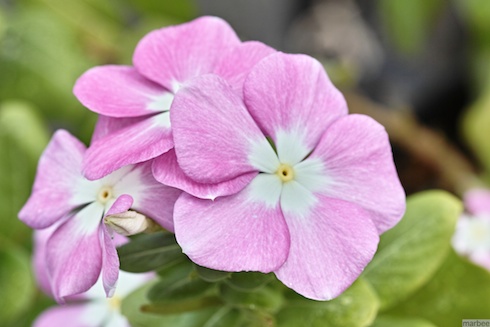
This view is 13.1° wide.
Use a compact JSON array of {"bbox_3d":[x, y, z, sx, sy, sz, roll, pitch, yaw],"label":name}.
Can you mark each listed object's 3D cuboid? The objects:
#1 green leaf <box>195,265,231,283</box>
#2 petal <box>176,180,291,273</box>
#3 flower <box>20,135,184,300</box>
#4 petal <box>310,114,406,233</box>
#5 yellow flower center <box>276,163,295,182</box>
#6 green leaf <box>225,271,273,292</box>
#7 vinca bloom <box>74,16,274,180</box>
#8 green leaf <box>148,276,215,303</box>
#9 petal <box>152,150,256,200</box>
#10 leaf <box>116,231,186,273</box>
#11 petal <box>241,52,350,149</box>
[{"bbox_3d":[-0.007,0.022,0.430,0.008,0.004,0.009,0,29,0],"label":"green leaf"},{"bbox_3d":[-0.002,0.011,0.408,0.022,0.019,0.006,-1,-9,-2],"label":"petal"},{"bbox_3d":[-0.028,0.011,0.427,0.034,0.034,0.012,5,-5,12],"label":"flower"},{"bbox_3d":[0.021,0.002,0.410,0.020,0.023,0.006,-1,-9,-2],"label":"petal"},{"bbox_3d":[0.008,0.002,0.411,0.003,0.004,0.002,-1,-9,-2],"label":"yellow flower center"},{"bbox_3d":[0.001,0.023,0.432,0.010,0.004,0.010,0,29,0],"label":"green leaf"},{"bbox_3d":[-0.014,-0.012,0.426,0.038,0.033,0.013,6,-17,14],"label":"vinca bloom"},{"bbox_3d":[-0.013,0.026,0.438,0.013,0.004,0.010,-17,38,-13],"label":"green leaf"},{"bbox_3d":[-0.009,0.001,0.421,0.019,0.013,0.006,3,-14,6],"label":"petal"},{"bbox_3d":[-0.019,0.018,0.432,0.015,0.004,0.010,-13,37,-8],"label":"leaf"},{"bbox_3d":[0.010,-0.011,0.412,0.020,0.020,0.006,-1,-9,-2],"label":"petal"}]

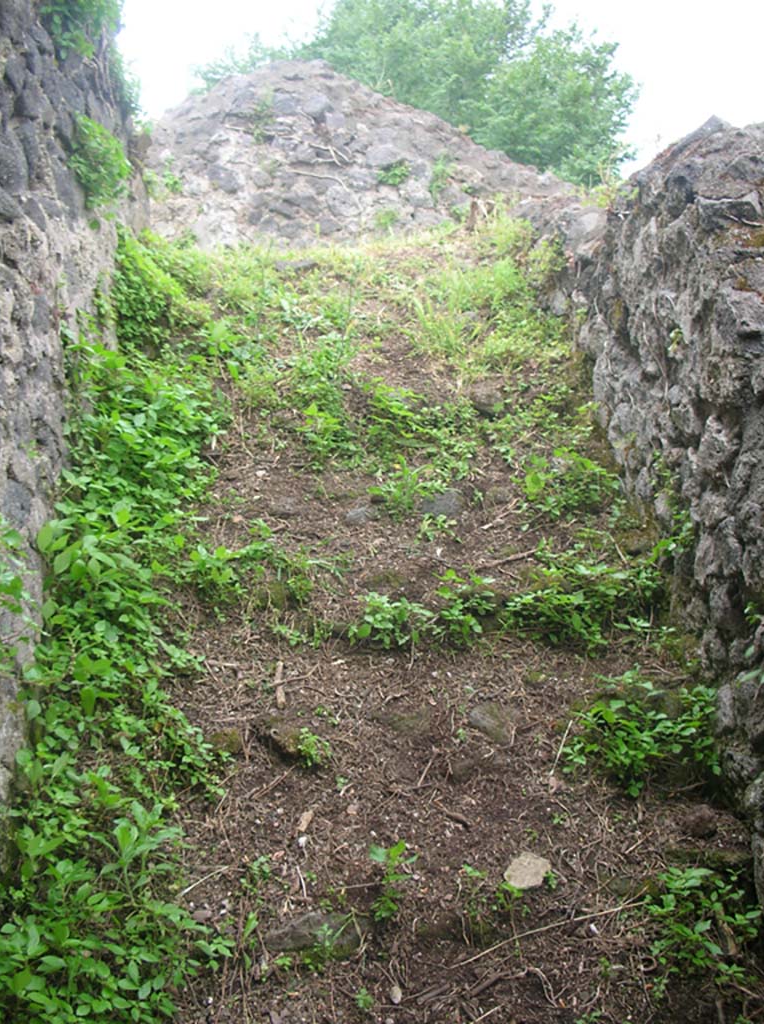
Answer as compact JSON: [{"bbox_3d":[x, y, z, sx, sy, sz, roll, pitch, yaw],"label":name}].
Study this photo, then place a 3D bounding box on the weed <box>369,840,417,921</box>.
[{"bbox_3d":[0.025,0.883,2.480,0.112,0.170,0.100,0,7,0],"label":"weed"}]

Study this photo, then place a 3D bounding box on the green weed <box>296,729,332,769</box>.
[{"bbox_3d":[-0.184,0.644,2.820,0.097,0.095,0.085,0,7,0],"label":"green weed"}]

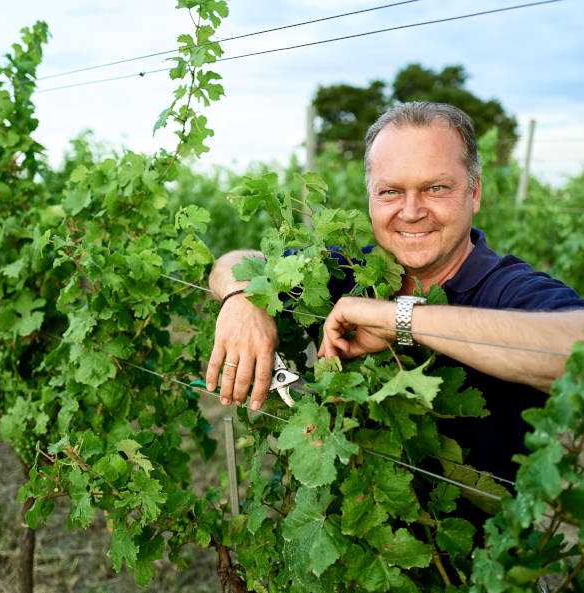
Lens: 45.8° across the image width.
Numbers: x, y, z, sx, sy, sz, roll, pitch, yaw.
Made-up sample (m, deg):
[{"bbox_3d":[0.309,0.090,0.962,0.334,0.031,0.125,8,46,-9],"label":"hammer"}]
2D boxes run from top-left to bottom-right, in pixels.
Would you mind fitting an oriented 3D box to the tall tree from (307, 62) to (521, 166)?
[{"bbox_3d":[4.885,-6.145,28.480,8.200,6.400,7.500,4,9,10],"label":"tall tree"}]

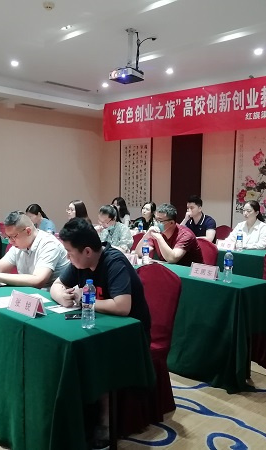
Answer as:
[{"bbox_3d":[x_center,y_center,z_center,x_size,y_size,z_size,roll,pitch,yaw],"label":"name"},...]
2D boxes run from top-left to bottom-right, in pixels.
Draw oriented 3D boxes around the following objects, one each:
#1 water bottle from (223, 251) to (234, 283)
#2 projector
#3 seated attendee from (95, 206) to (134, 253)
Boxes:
[{"bbox_3d":[0.709,0.304,3.305,0.066,0.230,0.066,6,7,44],"label":"water bottle"},{"bbox_3d":[-0.059,-1.642,4.960,0.305,0.090,0.260,6,7,44],"label":"projector"},{"bbox_3d":[-0.274,0.400,4.842,0.492,1.212,0.739,6,7,44],"label":"seated attendee"}]

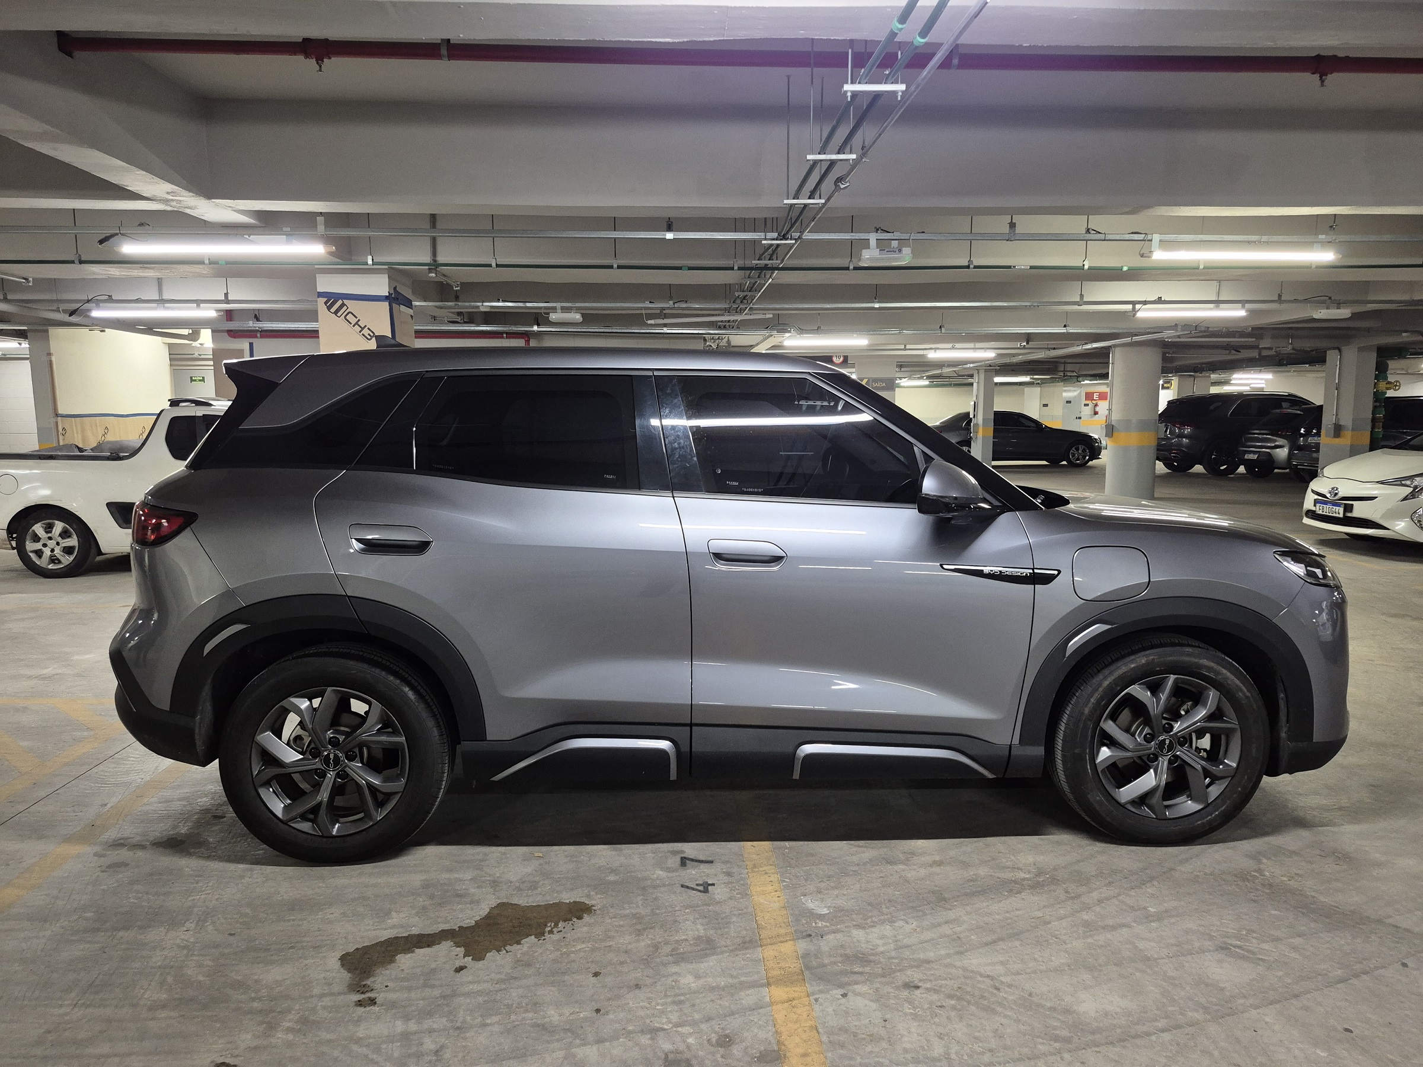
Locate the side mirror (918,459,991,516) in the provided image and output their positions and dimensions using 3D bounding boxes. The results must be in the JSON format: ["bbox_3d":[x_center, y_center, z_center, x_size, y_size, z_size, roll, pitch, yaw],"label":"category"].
[{"bbox_3d":[0.740,-0.136,2.849,0.220,0.175,0.230,-1,7,-2],"label":"side mirror"}]

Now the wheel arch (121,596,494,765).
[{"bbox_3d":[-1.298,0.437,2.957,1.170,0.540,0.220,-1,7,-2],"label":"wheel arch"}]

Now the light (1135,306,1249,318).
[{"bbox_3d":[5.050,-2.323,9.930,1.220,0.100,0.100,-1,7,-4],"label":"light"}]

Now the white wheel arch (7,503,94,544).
[{"bbox_3d":[-5.803,-0.091,8.322,0.740,0.370,0.120,-1,7,-4],"label":"white wheel arch"}]

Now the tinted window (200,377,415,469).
[{"bbox_3d":[-1.235,-0.339,2.910,0.660,0.300,0.110,0,7,-2],"label":"tinted window"}]

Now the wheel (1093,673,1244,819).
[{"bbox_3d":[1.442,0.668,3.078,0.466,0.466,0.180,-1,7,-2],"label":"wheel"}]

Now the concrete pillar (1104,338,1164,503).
[{"bbox_3d":[6.729,-1.748,15.011,0.700,2.420,0.700,-1,7,-4],"label":"concrete pillar"}]

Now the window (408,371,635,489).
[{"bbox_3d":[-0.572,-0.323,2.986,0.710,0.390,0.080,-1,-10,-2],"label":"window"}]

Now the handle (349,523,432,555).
[{"bbox_3d":[-0.954,0.016,2.844,0.243,0.096,0.050,0,7,-2],"label":"handle"}]

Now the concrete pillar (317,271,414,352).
[{"bbox_3d":[-2.652,-0.745,7.420,0.510,2.460,0.650,-1,7,-4],"label":"concrete pillar"}]

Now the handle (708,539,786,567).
[{"bbox_3d":[0.107,0.059,2.887,0.240,0.093,0.050,0,7,-2],"label":"handle"}]

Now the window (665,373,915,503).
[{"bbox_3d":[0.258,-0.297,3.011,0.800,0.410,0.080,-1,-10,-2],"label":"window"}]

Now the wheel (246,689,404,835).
[{"bbox_3d":[-1.173,0.693,2.986,0.475,0.475,0.190,0,7,-2],"label":"wheel"}]

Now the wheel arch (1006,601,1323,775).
[{"bbox_3d":[1.416,0.476,3.005,0.960,0.595,0.150,0,7,-2],"label":"wheel arch"}]

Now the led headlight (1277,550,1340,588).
[{"bbox_3d":[1.977,0.113,3.192,0.400,0.150,0.380,0,7,-2],"label":"led headlight"}]

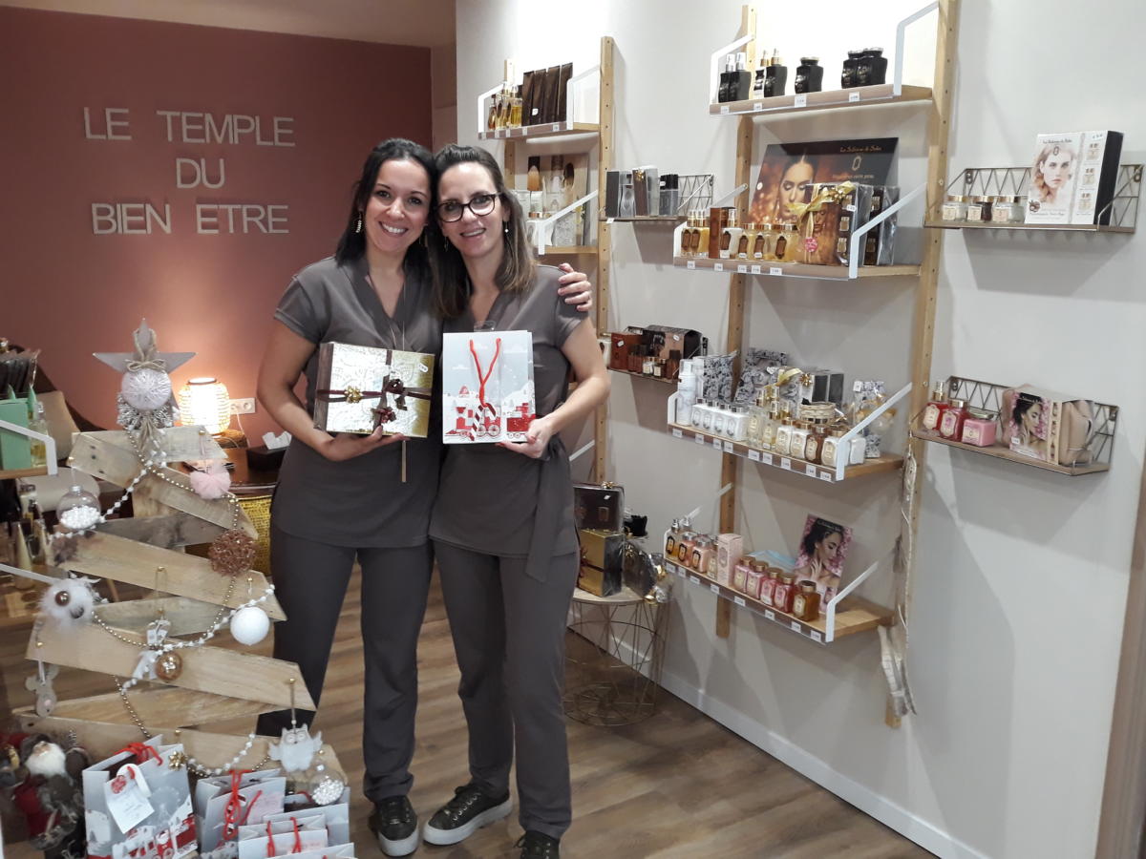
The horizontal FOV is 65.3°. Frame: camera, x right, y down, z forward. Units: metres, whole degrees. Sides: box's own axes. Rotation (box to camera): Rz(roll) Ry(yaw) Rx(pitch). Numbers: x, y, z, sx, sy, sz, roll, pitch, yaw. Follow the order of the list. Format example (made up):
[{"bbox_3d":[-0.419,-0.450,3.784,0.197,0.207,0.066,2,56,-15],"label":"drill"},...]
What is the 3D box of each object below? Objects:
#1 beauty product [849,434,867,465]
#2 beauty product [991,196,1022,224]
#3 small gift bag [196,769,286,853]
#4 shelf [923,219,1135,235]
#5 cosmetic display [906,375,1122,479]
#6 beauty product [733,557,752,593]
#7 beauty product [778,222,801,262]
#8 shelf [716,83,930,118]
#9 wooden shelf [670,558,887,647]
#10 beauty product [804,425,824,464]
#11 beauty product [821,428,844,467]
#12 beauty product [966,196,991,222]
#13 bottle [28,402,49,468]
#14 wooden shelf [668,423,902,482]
[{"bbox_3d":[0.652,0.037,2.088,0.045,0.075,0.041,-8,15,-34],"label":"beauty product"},{"bbox_3d":[0.880,-0.443,1.800,0.041,0.053,0.041,-6,15,-27],"label":"beauty product"},{"bbox_3d":[-0.796,0.950,2.153,0.182,0.235,0.090,-5,14,-21],"label":"small gift bag"},{"bbox_3d":[0.877,-0.392,1.744,0.138,0.017,0.350,-9,15,-33],"label":"shelf"},{"bbox_3d":[0.909,-0.013,1.862,0.144,0.126,0.349,-9,17,-36],"label":"cosmetic display"},{"bbox_3d":[0.489,0.416,2.552,0.043,0.086,0.043,-8,15,-35],"label":"beauty product"},{"bbox_3d":[0.512,-0.443,2.118,0.043,0.091,0.046,0,12,0],"label":"beauty product"},{"bbox_3d":[0.583,-0.799,2.186,0.142,0.026,0.585,-8,15,-34],"label":"shelf"},{"bbox_3d":[0.582,0.458,2.601,0.255,0.024,0.622,-8,15,-35],"label":"wooden shelf"},{"bbox_3d":[0.573,0.033,2.076,0.039,0.086,0.039,-9,17,-36],"label":"beauty product"},{"bbox_3d":[0.586,0.039,1.981,0.041,0.081,0.041,-8,15,-31],"label":"beauty product"},{"bbox_3d":[0.845,-0.459,1.849,0.041,0.054,0.035,-8,15,-34],"label":"beauty product"},{"bbox_3d":[-1.305,0.012,2.185,0.033,0.161,0.035,-8,15,-31],"label":"bottle"},{"bbox_3d":[0.527,0.037,2.299,0.243,0.029,0.571,-9,17,-36],"label":"wooden shelf"}]

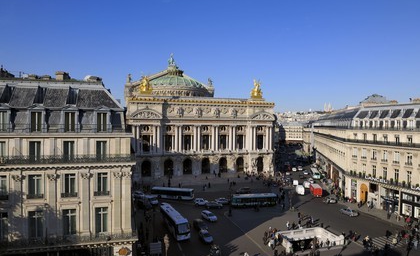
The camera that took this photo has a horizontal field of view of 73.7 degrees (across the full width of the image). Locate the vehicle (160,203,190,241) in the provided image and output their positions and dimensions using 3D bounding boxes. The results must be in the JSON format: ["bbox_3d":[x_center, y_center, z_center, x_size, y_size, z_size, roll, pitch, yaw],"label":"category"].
[{"bbox_3d":[-7.552,19.729,59.531,2.550,3.300,12.500,0,1,-25],"label":"vehicle"}]

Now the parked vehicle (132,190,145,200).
[{"bbox_3d":[-21.106,20.227,84.238,4.300,1.600,1.800,1,1,42],"label":"parked vehicle"}]

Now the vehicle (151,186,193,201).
[{"bbox_3d":[-11.303,19.578,84.131,12.000,3.000,2.500,0,1,9],"label":"vehicle"}]

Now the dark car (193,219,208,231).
[{"bbox_3d":[-2.406,20.581,59.441,1.800,1.650,4.400,0,1,-30],"label":"dark car"}]

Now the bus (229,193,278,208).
[{"bbox_3d":[12.097,19.780,76.733,12.000,3.000,2.500,0,1,-5],"label":"bus"}]

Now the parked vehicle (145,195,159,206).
[{"bbox_3d":[-16.606,20.327,79.739,1.800,1.550,4.300,0,1,-38],"label":"parked vehicle"}]

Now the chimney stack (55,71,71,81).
[{"bbox_3d":[-23.100,-8.124,44.000,1.250,1.750,2.200,0,1,-10],"label":"chimney stack"}]

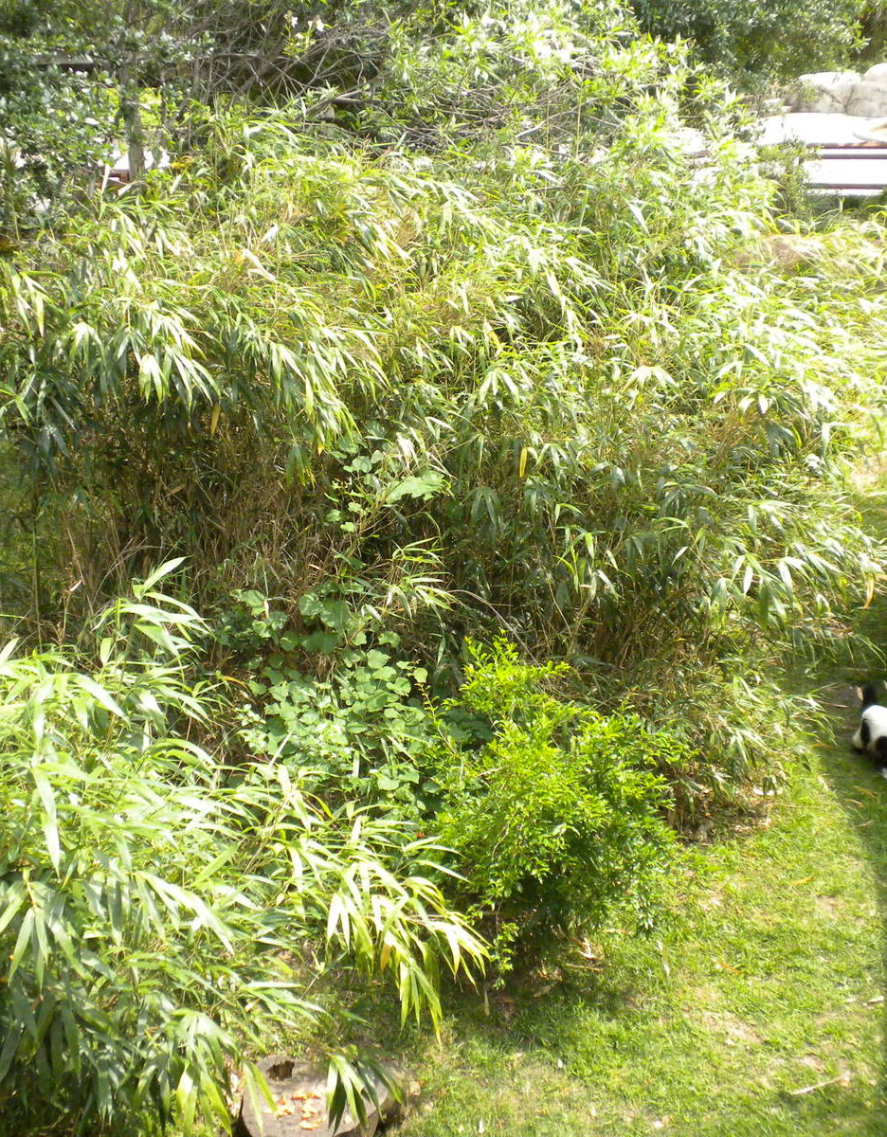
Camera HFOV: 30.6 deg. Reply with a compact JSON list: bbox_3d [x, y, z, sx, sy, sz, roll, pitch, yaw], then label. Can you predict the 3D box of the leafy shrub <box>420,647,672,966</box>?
[{"bbox_3d":[0.445,0.950,6.720,1.050,1.220,1.000,0,19,0],"label":"leafy shrub"}]

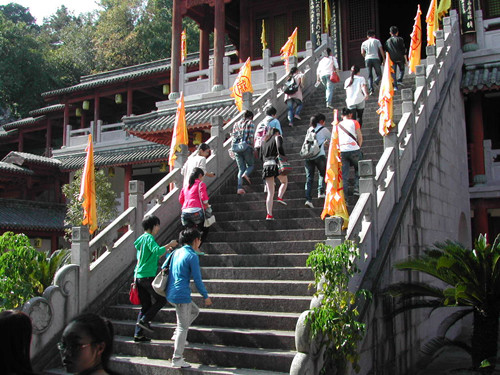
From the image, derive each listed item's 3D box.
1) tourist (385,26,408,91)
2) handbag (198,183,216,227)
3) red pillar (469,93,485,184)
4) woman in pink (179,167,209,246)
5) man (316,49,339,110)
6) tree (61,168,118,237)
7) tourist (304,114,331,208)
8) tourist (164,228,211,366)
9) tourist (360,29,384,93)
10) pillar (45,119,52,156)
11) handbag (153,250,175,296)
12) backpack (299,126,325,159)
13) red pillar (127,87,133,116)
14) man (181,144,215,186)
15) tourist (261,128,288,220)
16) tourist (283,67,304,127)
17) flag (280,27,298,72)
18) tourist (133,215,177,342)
[{"bbox_3d":[3.598,-3.127,13.437,0.530,1.660,0.430,-4,-8,25],"label":"tourist"},{"bbox_3d":[-0.645,0.258,8.330,0.180,0.660,0.240,-5,-9,30],"label":"handbag"},{"bbox_3d":[5.904,-1.294,14.183,0.280,2.452,0.280,-4,-9,29],"label":"red pillar"},{"bbox_3d":[-0.807,0.457,8.053,0.460,1.530,0.450,-4,-9,26],"label":"woman in pink"},{"bbox_3d":[1.981,-2.736,13.855,0.480,1.540,0.460,-5,-9,30],"label":"man"},{"bbox_3d":[-3.947,1.033,13.500,1.450,3.000,1.400,0,-5,0],"label":"tree"},{"bbox_3d":[1.130,-0.439,9.188,0.440,1.610,0.480,-5,-9,35],"label":"tourist"},{"bbox_3d":[-0.728,1.314,6.500,0.470,1.620,0.520,-3,-7,33],"label":"tourist"},{"bbox_3d":[3.077,-3.102,13.732,0.540,1.690,0.430,-4,-8,25],"label":"tourist"},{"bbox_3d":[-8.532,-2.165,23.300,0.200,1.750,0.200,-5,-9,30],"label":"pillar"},{"bbox_3d":[-1.018,1.018,6.500,0.160,0.520,0.320,2,-6,-15],"label":"handbag"},{"bbox_3d":[0.999,-0.731,8.920,0.320,0.460,0.220,-5,-27,36],"label":"backpack"},{"bbox_3d":[-5.439,-3.360,24.918,0.210,2.346,0.210,-4,-9,29],"label":"red pillar"},{"bbox_3d":[-0.913,0.071,9.549,0.500,1.580,0.550,-6,-10,40],"label":"man"},{"bbox_3d":[0.412,-0.221,9.237,0.440,1.570,0.460,-5,-9,30],"label":"tourist"},{"bbox_3d":[1.038,-2.174,13.099,0.450,1.470,0.480,-4,-9,30],"label":"tourist"},{"bbox_3d":[1.079,-3.771,15.000,0.480,1.270,0.200,0,-5,6],"label":"flag"},{"bbox_3d":[-1.197,1.110,6.847,0.430,1.540,0.480,-6,-10,40],"label":"tourist"}]

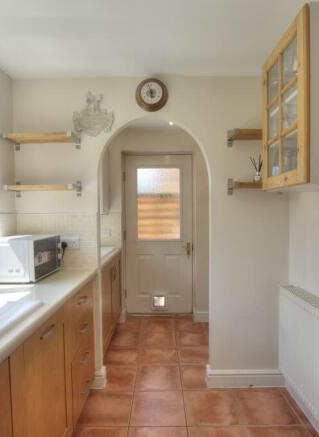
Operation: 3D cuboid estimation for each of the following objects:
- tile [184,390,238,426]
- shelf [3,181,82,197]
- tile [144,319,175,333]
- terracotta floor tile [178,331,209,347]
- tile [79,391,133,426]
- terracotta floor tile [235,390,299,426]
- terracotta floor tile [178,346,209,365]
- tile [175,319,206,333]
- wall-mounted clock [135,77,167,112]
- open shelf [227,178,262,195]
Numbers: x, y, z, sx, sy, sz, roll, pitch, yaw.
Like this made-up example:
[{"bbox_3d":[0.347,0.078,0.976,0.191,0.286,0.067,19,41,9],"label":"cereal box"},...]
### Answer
[{"bbox_3d":[0.346,1.251,1.808,0.340,0.010,0.332,0,1,0],"label":"tile"},{"bbox_3d":[-0.805,-0.209,1.893,0.476,0.116,0.180,0,1,0],"label":"shelf"},{"bbox_3d":[-0.002,1.255,3.215,0.345,0.010,0.338,0,1,0],"label":"tile"},{"bbox_3d":[0.350,1.261,2.863,0.345,0.010,0.338,0,1,0],"label":"terracotta floor tile"},{"bbox_3d":[-0.359,1.257,1.811,0.340,0.010,0.332,0,1,0],"label":"tile"},{"bbox_3d":[0.708,1.280,1.848,0.345,0.010,0.338,0,1,0],"label":"terracotta floor tile"},{"bbox_3d":[0.348,1.238,2.458,0.340,0.010,0.332,0,1,0],"label":"terracotta floor tile"},{"bbox_3d":[0.350,1.255,3.215,0.345,0.010,0.338,0,1,0],"label":"tile"},{"bbox_3d":[-0.055,-0.873,1.941,0.236,0.236,0.050,0,1,0],"label":"wall-mounted clock"},{"bbox_3d":[0.695,-0.225,1.886,0.405,0.121,0.180,0,1,0],"label":"open shelf"}]

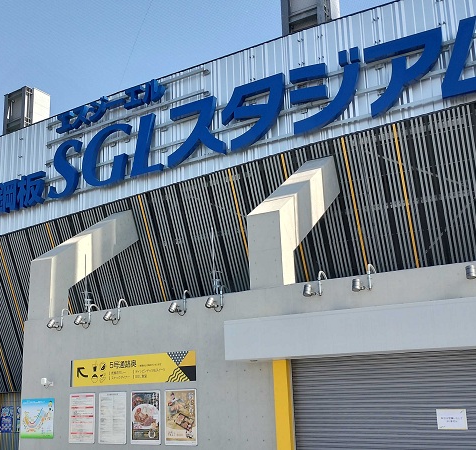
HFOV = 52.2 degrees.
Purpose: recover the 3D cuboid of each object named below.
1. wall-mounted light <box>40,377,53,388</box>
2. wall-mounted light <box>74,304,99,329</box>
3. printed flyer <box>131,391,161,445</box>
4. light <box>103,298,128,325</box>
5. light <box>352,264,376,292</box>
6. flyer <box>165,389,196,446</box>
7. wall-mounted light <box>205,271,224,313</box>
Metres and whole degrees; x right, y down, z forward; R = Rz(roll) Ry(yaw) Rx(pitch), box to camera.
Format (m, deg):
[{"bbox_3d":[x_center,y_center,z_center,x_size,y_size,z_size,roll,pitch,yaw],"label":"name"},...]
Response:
[{"bbox_3d":[-4.304,3.576,10.968,0.190,0.250,0.240,-11,-17,25],"label":"wall-mounted light"},{"bbox_3d":[-3.434,2.057,10.978,0.330,0.540,0.400,-11,-17,25],"label":"wall-mounted light"},{"bbox_3d":[-1.845,3.862,9.736,0.730,1.030,0.030,-11,-17,25],"label":"printed flyer"},{"bbox_3d":[-2.686,1.901,10.627,0.330,0.540,0.400,-11,-17,25],"label":"light"},{"bbox_3d":[2.159,0.925,8.347,0.330,0.510,0.400,-11,-17,25],"label":"light"},{"bbox_3d":[-1.104,3.707,9.389,0.730,1.030,0.030,-11,-17,25],"label":"flyer"},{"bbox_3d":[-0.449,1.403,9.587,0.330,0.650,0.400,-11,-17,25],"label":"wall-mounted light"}]

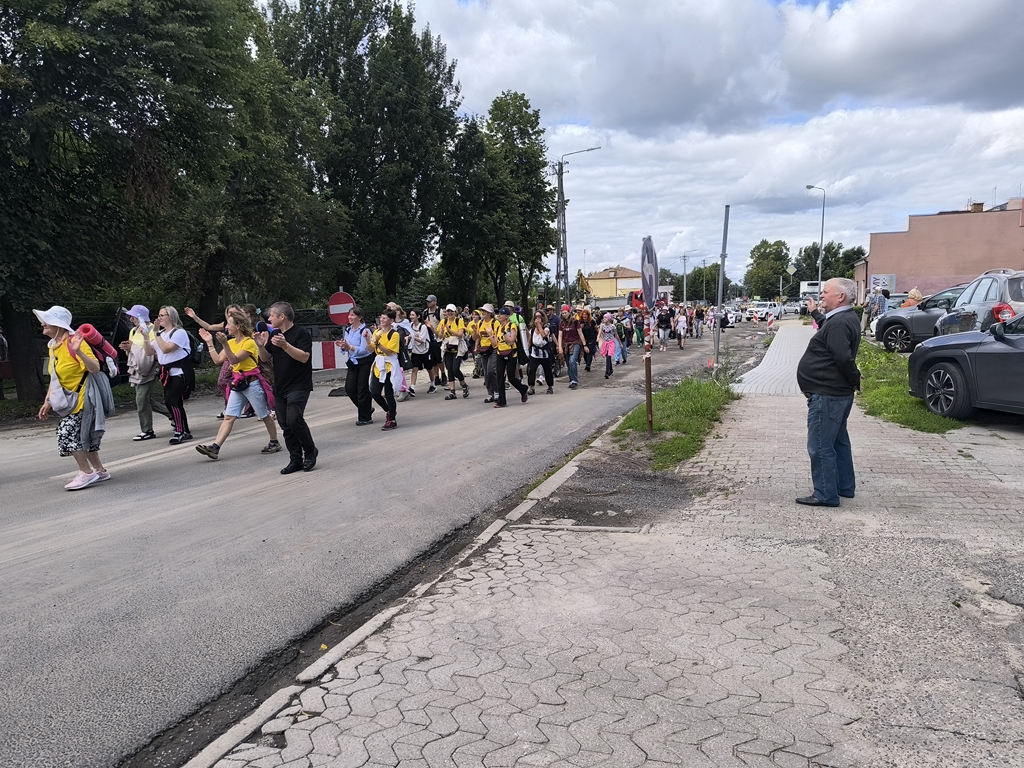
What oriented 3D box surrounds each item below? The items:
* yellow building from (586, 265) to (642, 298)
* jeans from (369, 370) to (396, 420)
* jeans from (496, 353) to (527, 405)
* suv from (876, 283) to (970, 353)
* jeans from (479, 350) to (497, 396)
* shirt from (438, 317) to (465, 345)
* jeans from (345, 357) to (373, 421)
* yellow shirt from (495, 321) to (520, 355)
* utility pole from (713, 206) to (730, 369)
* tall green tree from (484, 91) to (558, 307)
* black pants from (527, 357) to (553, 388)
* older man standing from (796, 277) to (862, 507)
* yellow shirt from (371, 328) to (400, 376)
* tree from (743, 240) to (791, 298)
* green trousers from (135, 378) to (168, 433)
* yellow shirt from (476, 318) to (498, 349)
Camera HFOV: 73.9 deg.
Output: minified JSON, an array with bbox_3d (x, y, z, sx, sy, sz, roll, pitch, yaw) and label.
[{"bbox_3d":[16.361,-14.511,107.038,9.500,7.630,10.000,2,7,17],"label":"yellow building"},{"bbox_3d":[-1.734,0.096,9.251,0.380,0.784,0.380,5,9,38],"label":"jeans"},{"bbox_3d":[-0.008,-0.087,10.993,0.380,0.845,0.500,5,8,36],"label":"jeans"},{"bbox_3d":[10.771,-1.448,15.654,1.820,1.590,4.350,-3,8,-27],"label":"suv"},{"bbox_3d":[-0.395,-0.192,11.451,0.360,0.812,0.360,4,8,30],"label":"jeans"},{"bbox_3d":[-1.096,-0.932,12.323,0.460,0.578,0.280,2,7,17],"label":"shirt"},{"bbox_3d":[-2.152,0.073,9.538,0.400,0.918,0.380,-7,9,-43],"label":"jeans"},{"bbox_3d":[-0.085,-0.787,11.523,0.420,0.609,0.270,4,8,30],"label":"yellow shirt"},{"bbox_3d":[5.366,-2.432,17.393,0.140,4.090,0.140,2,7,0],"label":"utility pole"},{"bbox_3d":[0.499,-8.822,35.460,4.000,12.399,4.000,0,7,0],"label":"tall green tree"},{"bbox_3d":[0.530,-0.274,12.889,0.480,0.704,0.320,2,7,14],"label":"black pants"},{"bbox_3d":[2.410,0.063,5.165,0.500,1.738,0.560,2,7,22],"label":"older man standing"},{"bbox_3d":[-1.708,-0.417,9.189,0.440,0.663,0.320,5,9,38],"label":"yellow shirt"},{"bbox_3d":[39.070,-16.536,104.526,7.300,10.826,7.300,0,7,0],"label":"tree"},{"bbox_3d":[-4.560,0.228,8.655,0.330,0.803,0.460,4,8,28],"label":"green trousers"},{"bbox_3d":[-0.393,-0.843,11.371,0.440,0.500,0.300,4,8,30],"label":"yellow shirt"}]

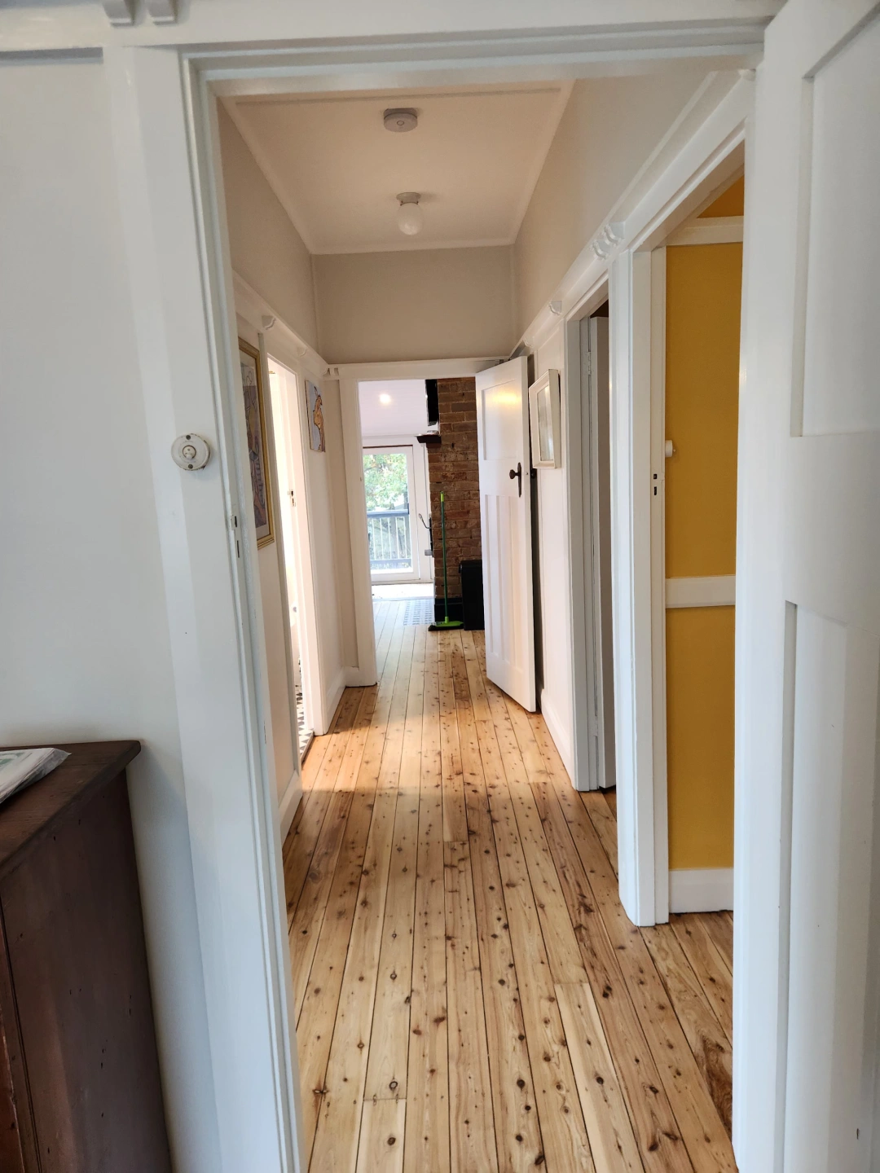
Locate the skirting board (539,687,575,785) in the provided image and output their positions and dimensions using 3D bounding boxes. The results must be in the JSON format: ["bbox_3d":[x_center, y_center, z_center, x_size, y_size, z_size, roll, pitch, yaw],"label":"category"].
[{"bbox_3d":[0.614,0.761,4.107,0.020,0.140,0.980,-3,9,0],"label":"skirting board"}]

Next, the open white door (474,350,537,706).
[{"bbox_3d":[0.401,-0.318,4.815,0.040,2.020,0.815,-5,9,-14],"label":"open white door"}]

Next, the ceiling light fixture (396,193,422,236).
[{"bbox_3d":[-0.157,-1.933,4.056,0.130,0.192,0.130,-3,9,0],"label":"ceiling light fixture"}]

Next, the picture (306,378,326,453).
[{"bbox_3d":[-0.746,-1.005,4.672,0.025,0.380,0.630,-3,9,0],"label":"picture"}]

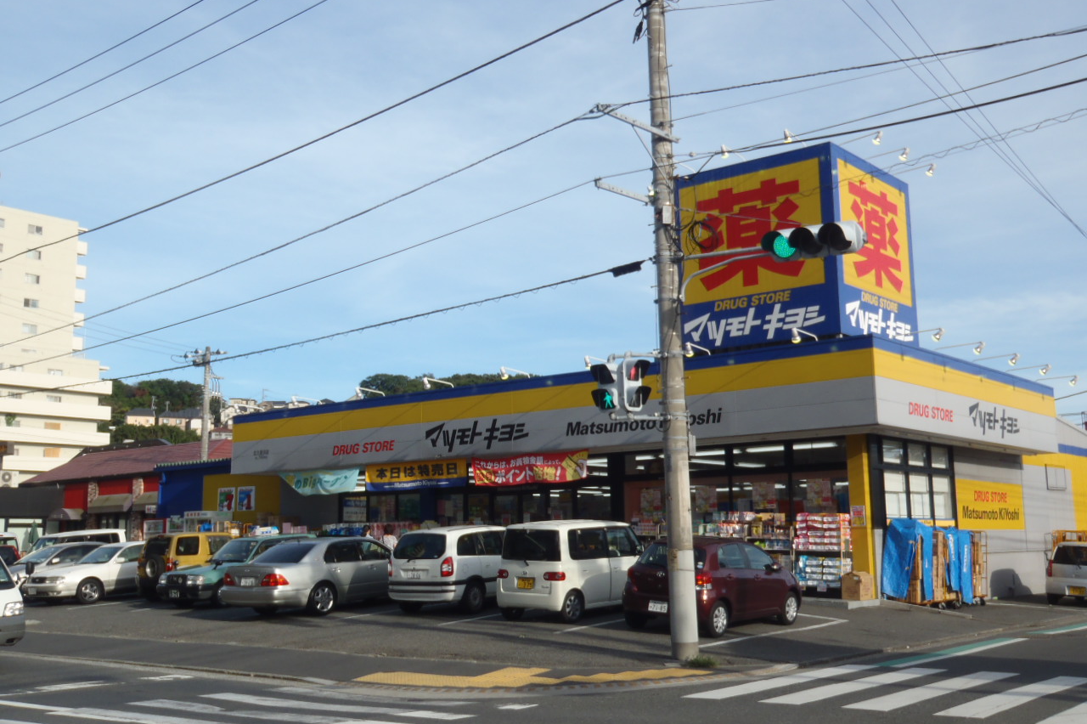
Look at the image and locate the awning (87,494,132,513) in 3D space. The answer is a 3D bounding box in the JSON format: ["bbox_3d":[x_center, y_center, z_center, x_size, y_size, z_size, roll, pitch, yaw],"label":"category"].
[{"bbox_3d":[-16.879,5.549,44.158,2.668,0.660,0.450,-8,-11,39],"label":"awning"}]

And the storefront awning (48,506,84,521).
[{"bbox_3d":[-19.638,6.250,46.443,1.910,0.460,0.500,-8,-11,39],"label":"storefront awning"}]

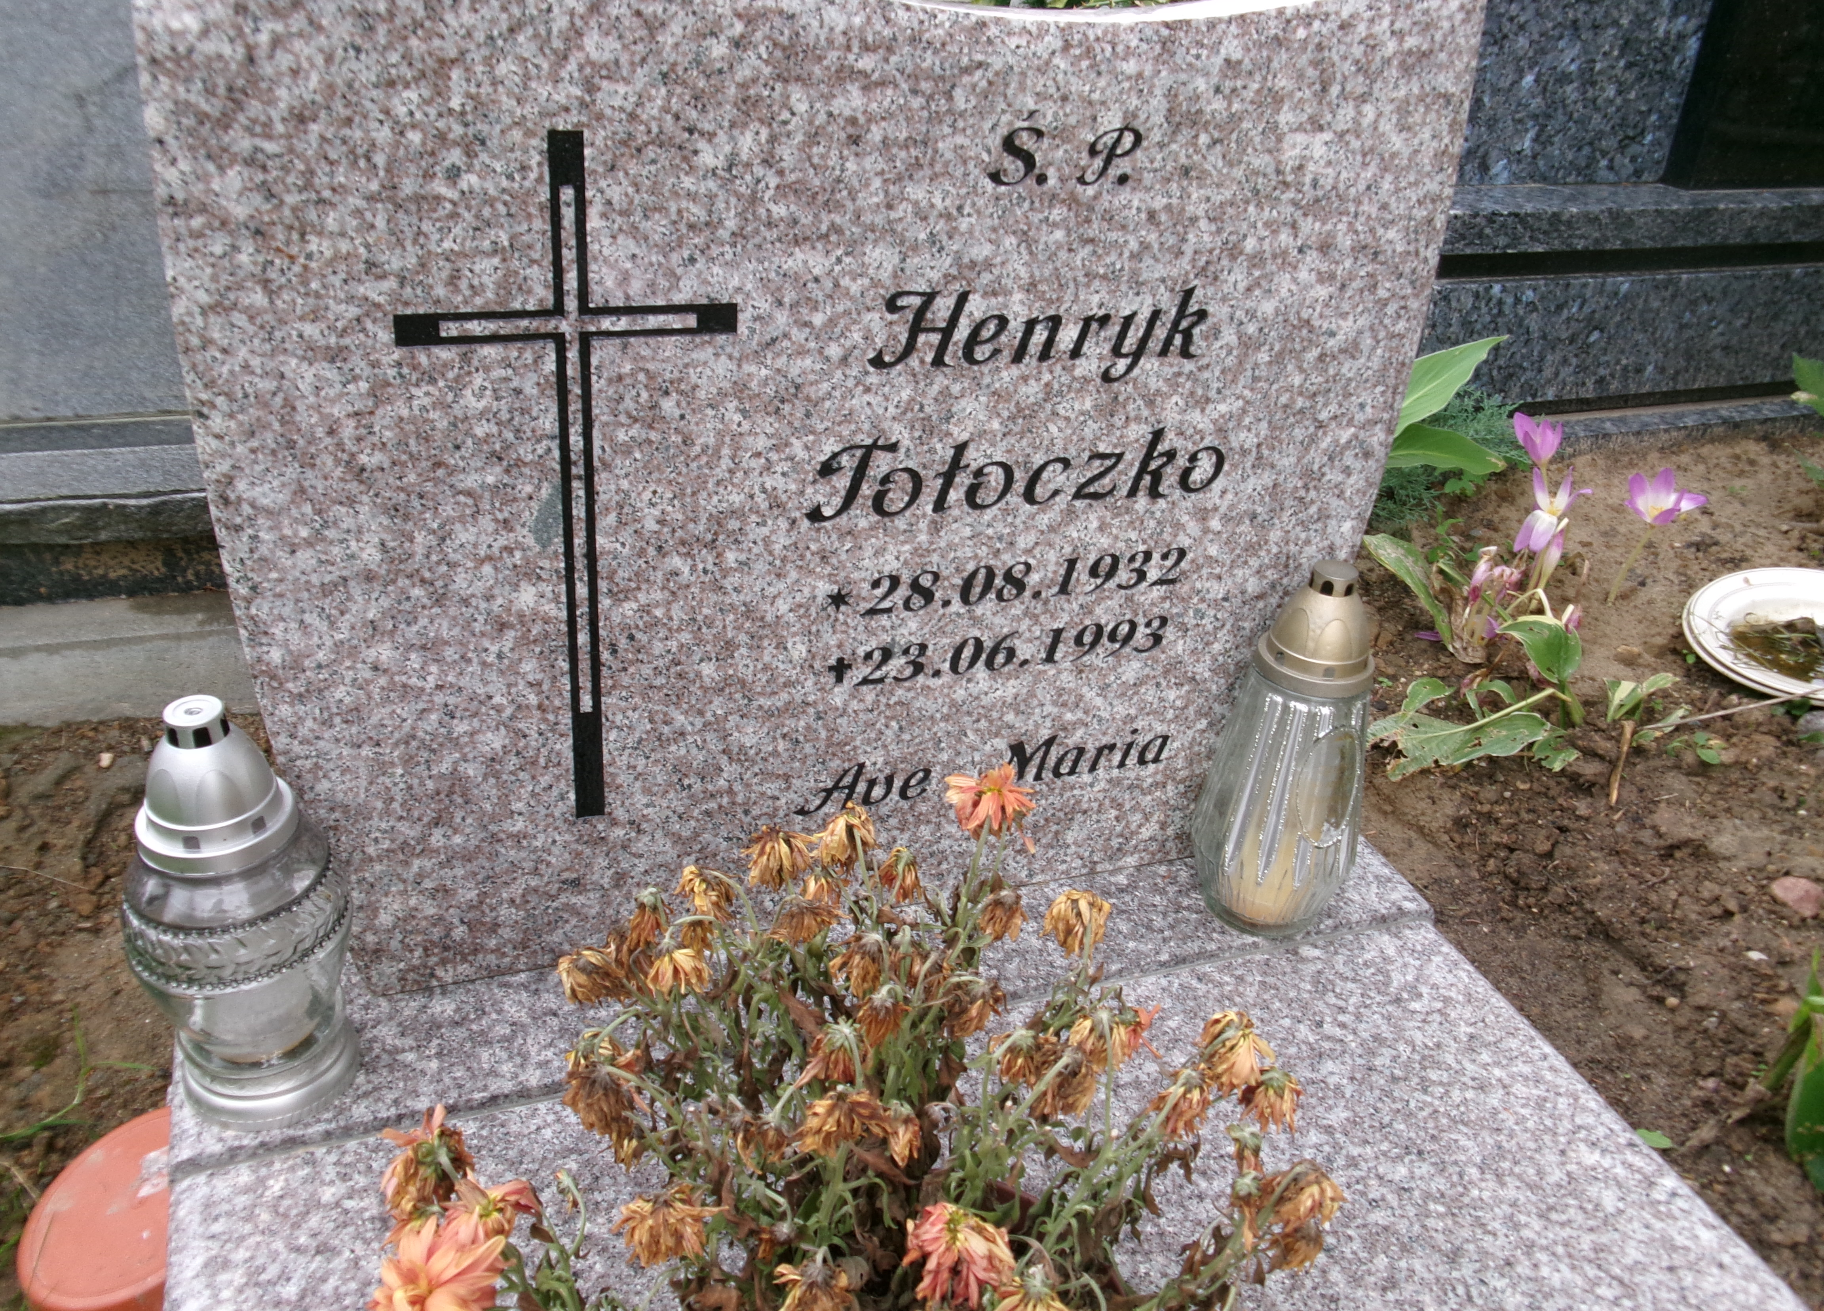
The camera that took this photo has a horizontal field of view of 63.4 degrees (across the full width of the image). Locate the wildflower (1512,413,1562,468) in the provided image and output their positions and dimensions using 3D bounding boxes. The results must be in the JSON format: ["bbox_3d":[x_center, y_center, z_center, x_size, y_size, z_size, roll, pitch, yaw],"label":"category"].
[{"bbox_3d":[0.624,-0.215,1.470,0.049,0.052,0.046,15,29,20],"label":"wildflower"}]

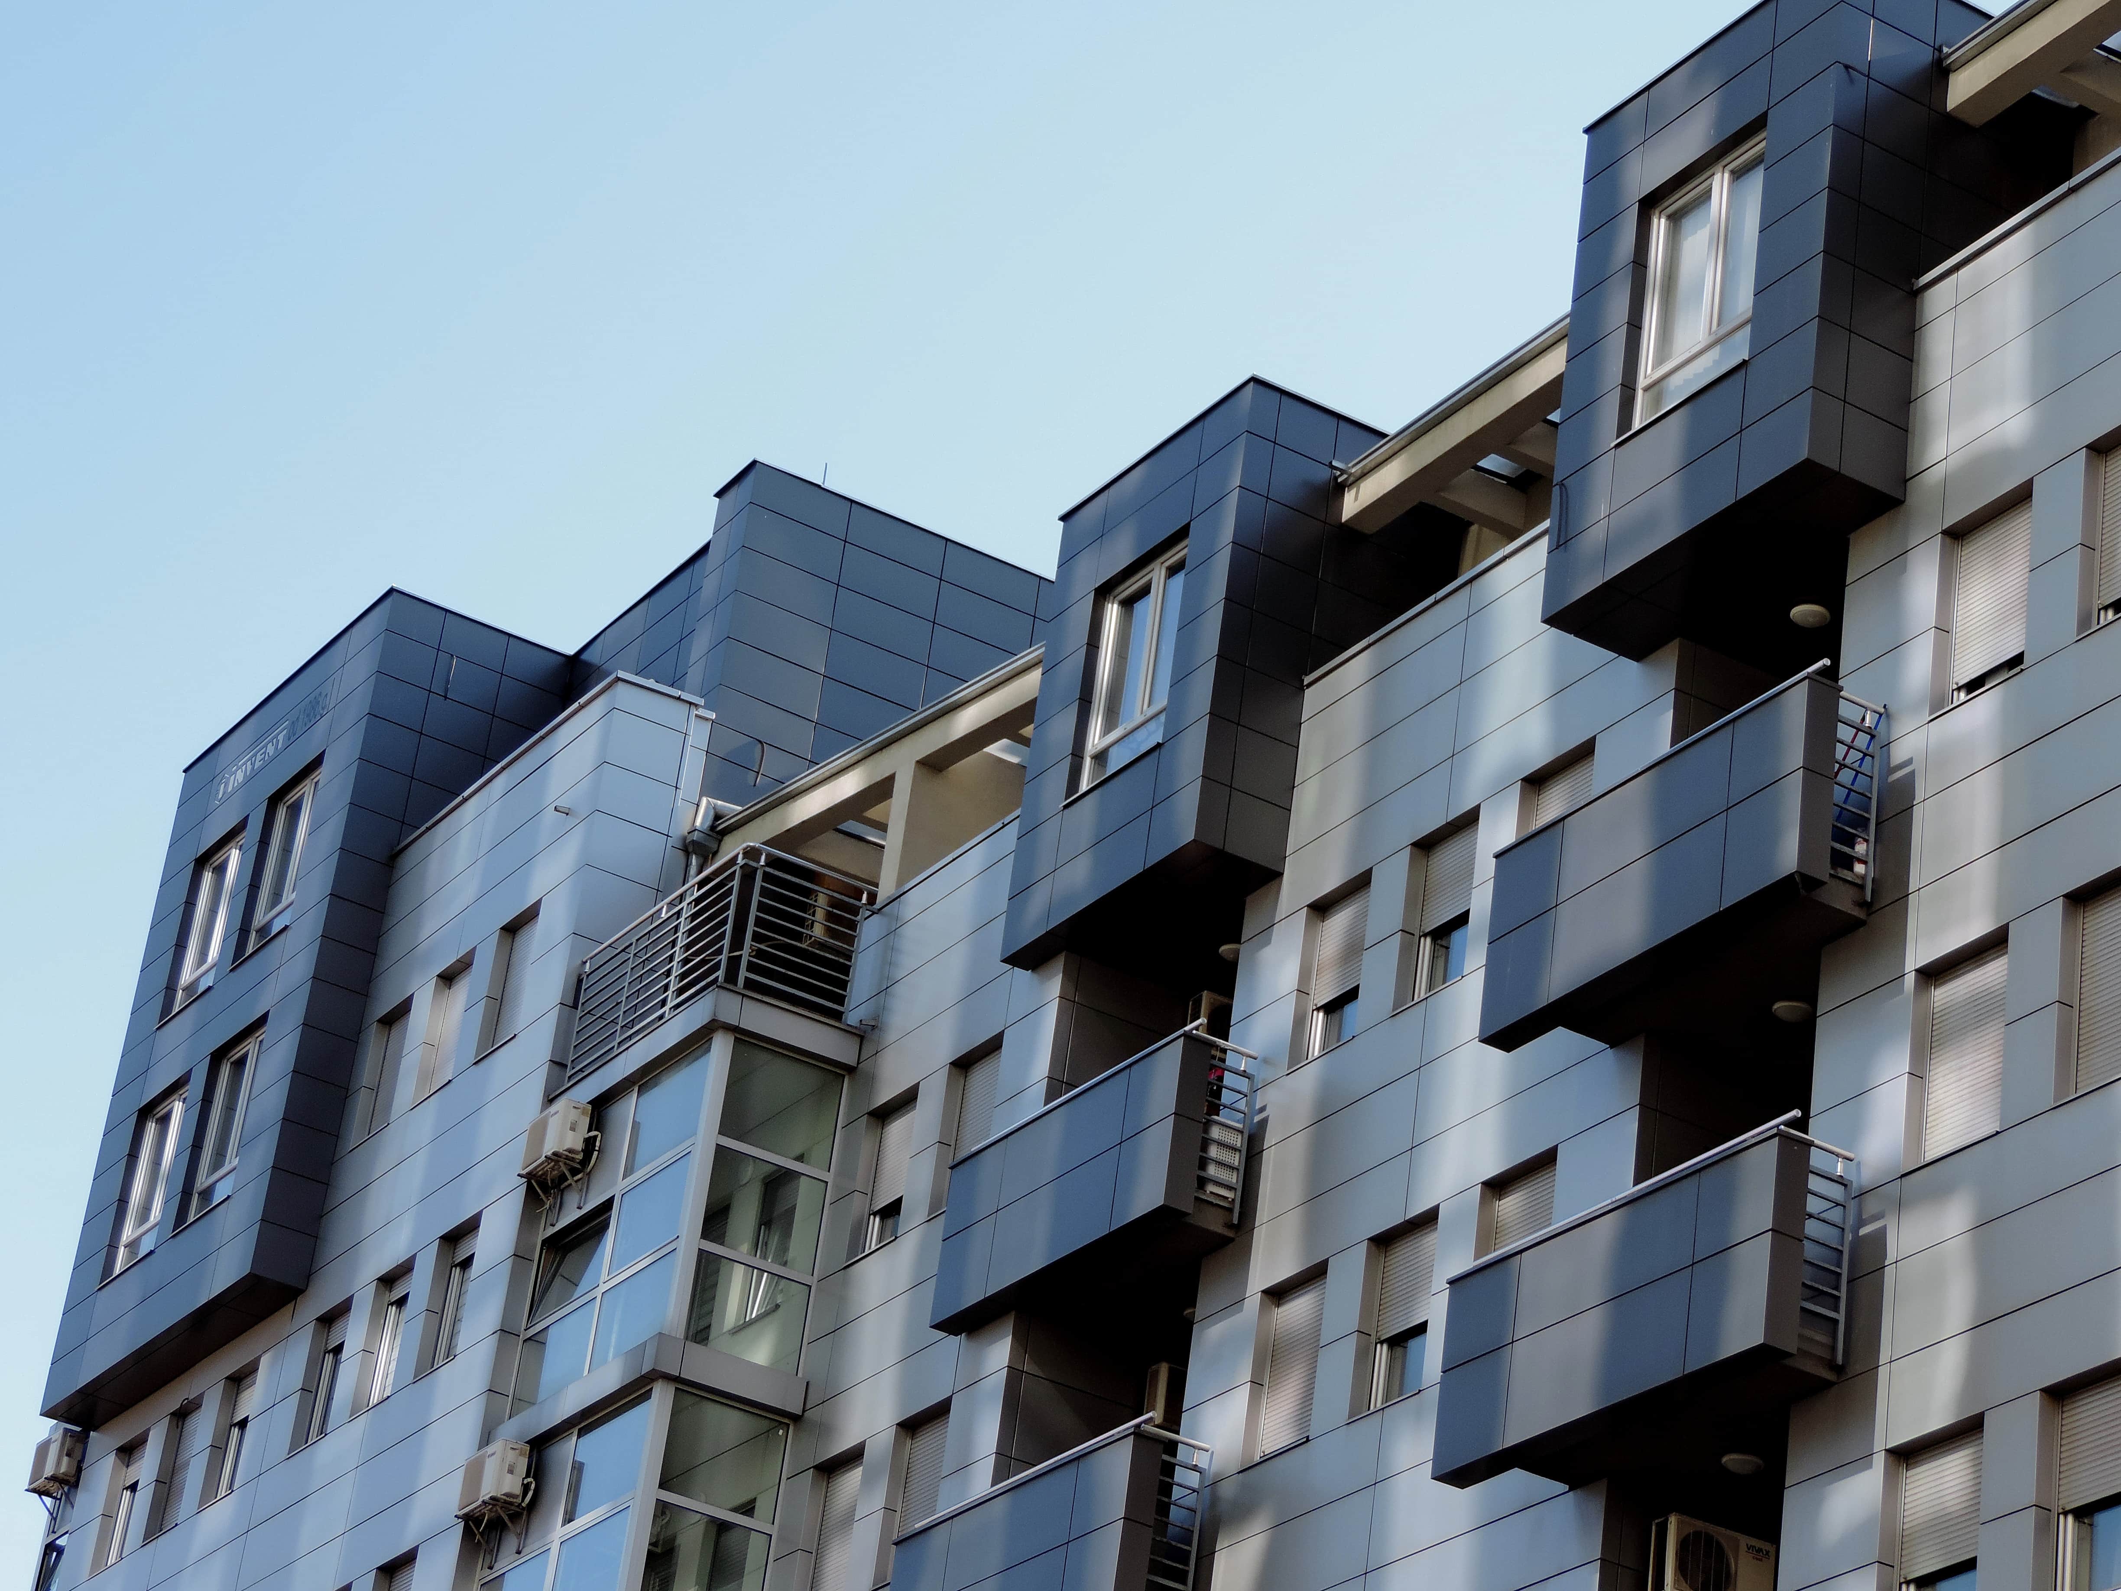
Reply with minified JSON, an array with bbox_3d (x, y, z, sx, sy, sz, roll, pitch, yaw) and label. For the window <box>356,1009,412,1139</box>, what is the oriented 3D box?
[{"bbox_3d":[-5.890,2.517,49.116,0.120,1.279,0.818,21,-30,-24],"label":"window"}]

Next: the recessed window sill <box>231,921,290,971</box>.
[{"bbox_3d":[-7.574,1.482,52.599,0.150,0.053,1.417,21,-30,-24],"label":"recessed window sill"}]

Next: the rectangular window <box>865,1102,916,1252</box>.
[{"bbox_3d":[-1.203,2.924,42.102,0.120,1.279,0.800,21,-30,-24],"label":"rectangular window"}]

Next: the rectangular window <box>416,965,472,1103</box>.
[{"bbox_3d":[-5.344,2.108,48.970,0.106,1.302,0.827,21,-30,-24],"label":"rectangular window"}]

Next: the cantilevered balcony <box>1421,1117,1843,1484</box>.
[{"bbox_3d":[3.582,3.181,33.670,0.670,1.502,3.475,21,-30,-24],"label":"cantilevered balcony"}]

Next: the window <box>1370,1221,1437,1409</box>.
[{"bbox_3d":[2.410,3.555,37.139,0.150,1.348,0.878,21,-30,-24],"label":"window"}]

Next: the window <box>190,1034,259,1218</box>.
[{"bbox_3d":[-7.750,3.140,51.848,0.123,1.874,1.355,21,-30,-24],"label":"window"}]

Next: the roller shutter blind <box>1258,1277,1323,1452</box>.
[{"bbox_3d":[1.608,3.817,36.639,0.053,1.267,0.757,21,-30,-24],"label":"roller shutter blind"}]

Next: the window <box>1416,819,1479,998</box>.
[{"bbox_3d":[2.676,0.814,37.001,0.120,1.235,0.748,21,-30,-24],"label":"window"}]

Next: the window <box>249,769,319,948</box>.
[{"bbox_3d":[-7.230,0.681,52.189,0.120,1.810,1.392,21,-30,-24],"label":"window"}]

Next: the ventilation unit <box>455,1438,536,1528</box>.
[{"bbox_3d":[-4.457,5.397,43.394,0.250,0.460,0.670,21,-30,-24],"label":"ventilation unit"}]

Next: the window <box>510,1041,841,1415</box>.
[{"bbox_3d":[-3.126,3.731,44.646,1.232,2.640,2.886,21,-30,-24],"label":"window"}]

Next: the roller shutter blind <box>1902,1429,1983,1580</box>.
[{"bbox_3d":[4.839,3.843,29.895,0.050,0.713,0.713,21,-30,-24],"label":"roller shutter blind"}]

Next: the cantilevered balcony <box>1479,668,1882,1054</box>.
[{"bbox_3d":[3.787,0.535,33.838,0.563,1.478,3.291,21,-30,-24],"label":"cantilevered balcony"}]

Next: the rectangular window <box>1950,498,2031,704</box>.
[{"bbox_3d":[5.546,-1.209,32.516,0.053,1.065,0.757,21,-30,-24],"label":"rectangular window"}]

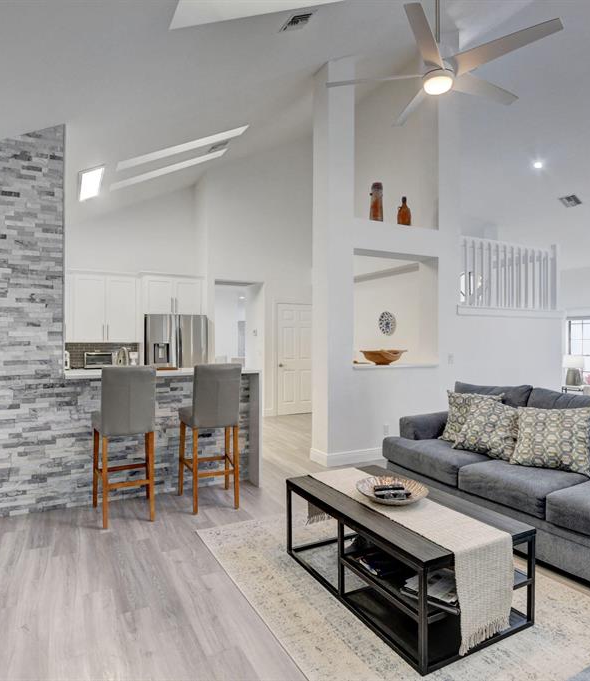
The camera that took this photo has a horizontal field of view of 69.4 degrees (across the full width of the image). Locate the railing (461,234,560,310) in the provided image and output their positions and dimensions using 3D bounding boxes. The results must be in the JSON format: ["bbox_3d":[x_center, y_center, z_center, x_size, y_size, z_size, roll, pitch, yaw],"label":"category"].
[{"bbox_3d":[3.140,-0.957,6.171,2.210,0.980,0.090,0,0,-29],"label":"railing"}]

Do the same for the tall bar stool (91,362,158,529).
[{"bbox_3d":[-1.327,0.774,3.326,0.415,1.140,0.510,0,0,-26],"label":"tall bar stool"}]

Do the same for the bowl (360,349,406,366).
[{"bbox_3d":[1.076,0.207,5.155,0.560,0.195,0.520,0,0,0],"label":"bowl"}]

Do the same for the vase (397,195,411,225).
[{"bbox_3d":[1.362,-1.582,5.300,0.160,0.420,0.150,0,0,-29],"label":"vase"}]

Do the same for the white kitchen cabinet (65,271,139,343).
[{"bbox_3d":[-2.880,-0.484,6.374,0.950,1.030,0.340,0,0,-29],"label":"white kitchen cabinet"}]

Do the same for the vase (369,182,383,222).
[{"bbox_3d":[0.978,-1.629,5.089,0.155,0.510,0.155,0,0,-29],"label":"vase"}]

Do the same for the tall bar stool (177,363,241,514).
[{"bbox_3d":[-0.717,0.777,3.578,0.425,1.140,0.510,0,0,-21],"label":"tall bar stool"}]

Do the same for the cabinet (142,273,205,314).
[{"bbox_3d":[-1.969,-0.685,6.670,0.930,0.570,0.660,0,0,-29],"label":"cabinet"}]

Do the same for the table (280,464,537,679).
[{"bbox_3d":[0.539,1.116,2.365,0.708,0.452,1.145,0,0,-29],"label":"table"}]

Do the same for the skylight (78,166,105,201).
[{"bbox_3d":[-2.471,-1.901,5.168,0.290,0.080,1.100,-29,13,-26],"label":"skylight"}]

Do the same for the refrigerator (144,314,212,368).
[{"bbox_3d":[-1.921,0.487,6.644,0.910,1.755,0.820,0,0,-29],"label":"refrigerator"}]

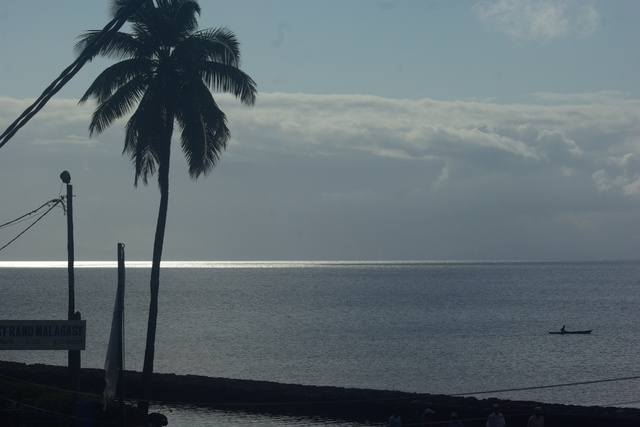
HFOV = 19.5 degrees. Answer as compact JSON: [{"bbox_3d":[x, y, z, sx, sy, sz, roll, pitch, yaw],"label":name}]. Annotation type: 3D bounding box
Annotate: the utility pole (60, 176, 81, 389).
[{"bbox_3d":[-9.150,2.530,68.000,0.500,8.200,0.420,0,-1,0],"label":"utility pole"}]

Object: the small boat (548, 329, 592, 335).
[{"bbox_3d":[25.500,12.060,190.000,4.600,0.500,0.700,0,-1,0],"label":"small boat"}]

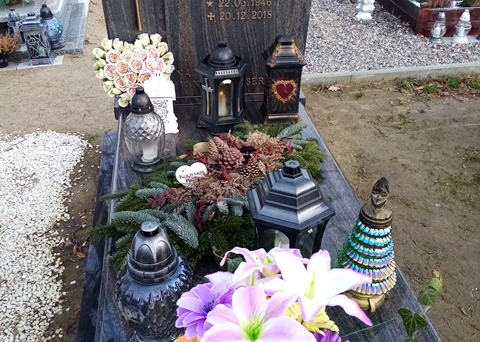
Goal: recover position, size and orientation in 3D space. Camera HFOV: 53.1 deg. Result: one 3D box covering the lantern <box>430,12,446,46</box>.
[{"bbox_3d":[1.554,-1.119,3.760,0.115,0.240,0.115,-5,34,-7],"label":"lantern"}]

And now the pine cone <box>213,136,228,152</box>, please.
[{"bbox_3d":[-0.062,-0.090,1.581,0.072,0.045,0.045,51,17,6],"label":"pine cone"}]

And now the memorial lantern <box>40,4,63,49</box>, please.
[{"bbox_3d":[-1.194,-0.915,3.024,0.115,0.260,0.115,-5,35,-8],"label":"memorial lantern"}]

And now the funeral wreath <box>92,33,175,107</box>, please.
[{"bbox_3d":[-0.439,-0.404,1.990,0.335,0.340,0.120,-3,22,-5],"label":"funeral wreath"}]

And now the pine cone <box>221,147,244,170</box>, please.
[{"bbox_3d":[-0.024,-0.038,1.506,0.073,0.073,0.073,-5,35,-8],"label":"pine cone"}]

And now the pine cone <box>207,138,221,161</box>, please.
[{"bbox_3d":[-0.098,-0.079,1.770,0.050,0.085,0.050,-19,26,2],"label":"pine cone"}]

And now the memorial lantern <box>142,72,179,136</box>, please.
[{"bbox_3d":[-0.312,-0.291,1.936,0.140,0.240,0.130,-4,33,-8],"label":"memorial lantern"}]

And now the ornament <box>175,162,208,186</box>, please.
[{"bbox_3d":[-0.150,0.017,1.517,0.112,0.095,0.008,-12,-7,-9],"label":"ornament"}]

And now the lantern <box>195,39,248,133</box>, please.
[{"bbox_3d":[-0.071,-0.350,1.940,0.205,0.345,0.180,-6,33,-11],"label":"lantern"}]

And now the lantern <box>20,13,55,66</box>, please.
[{"bbox_3d":[-1.339,-0.874,3.170,0.165,0.300,0.165,-6,33,-11],"label":"lantern"}]

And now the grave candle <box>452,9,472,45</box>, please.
[{"bbox_3d":[1.523,-0.977,3.242,0.110,0.211,0.110,-5,35,-8],"label":"grave candle"}]

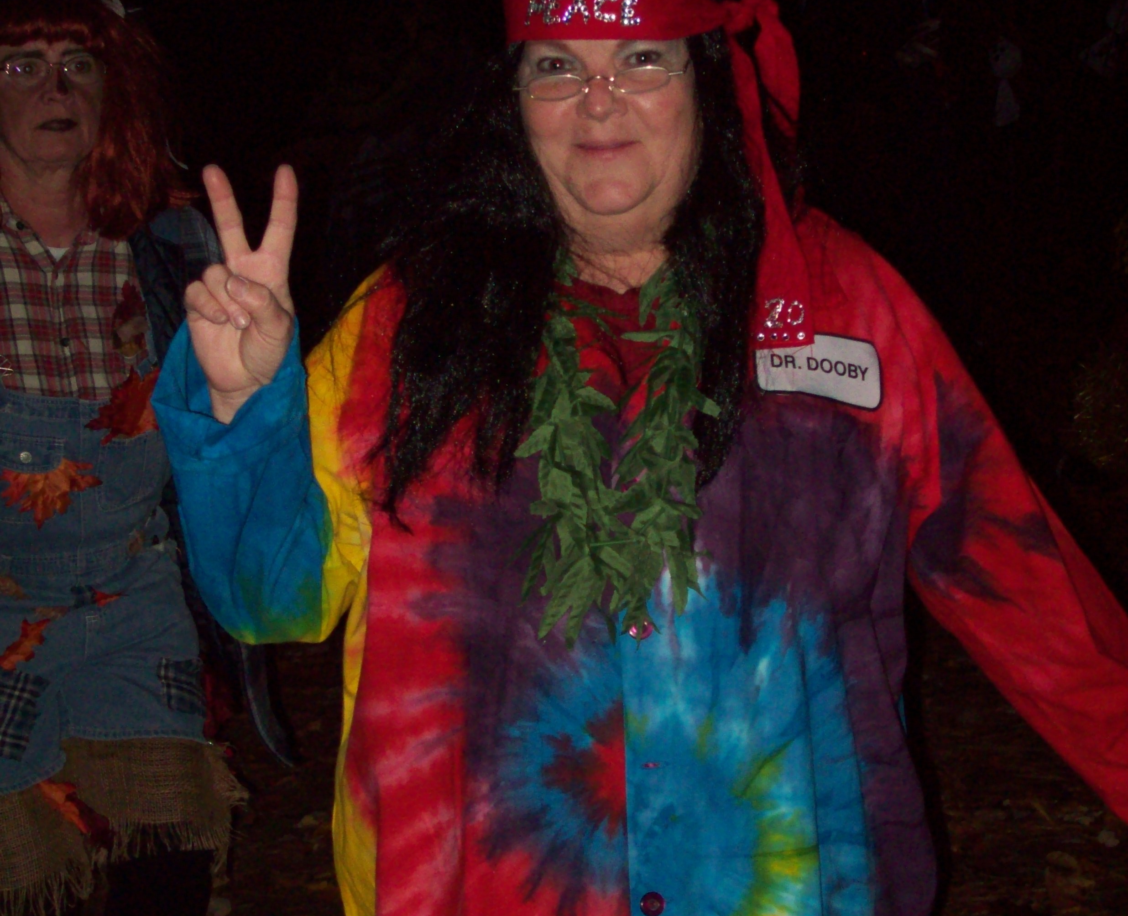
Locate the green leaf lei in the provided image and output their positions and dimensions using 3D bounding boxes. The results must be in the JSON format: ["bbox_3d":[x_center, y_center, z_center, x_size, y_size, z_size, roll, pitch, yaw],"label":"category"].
[{"bbox_3d":[0.041,-0.009,1.870,0.165,0.310,0.180,0,9,0],"label":"green leaf lei"}]

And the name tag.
[{"bbox_3d":[0.192,-0.067,1.830,0.102,0.054,0.008,5,-20,-20],"label":"name tag"}]

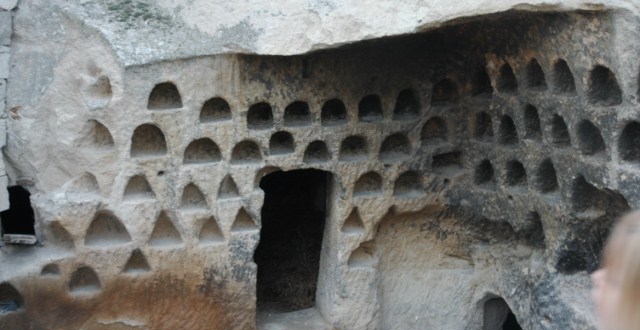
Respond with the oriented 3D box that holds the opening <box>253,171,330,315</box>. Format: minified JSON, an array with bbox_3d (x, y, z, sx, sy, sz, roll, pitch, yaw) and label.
[{"bbox_3d":[-0.310,0.830,7.700,0.740,1.600,0.600,-2,12,-14],"label":"opening"}]

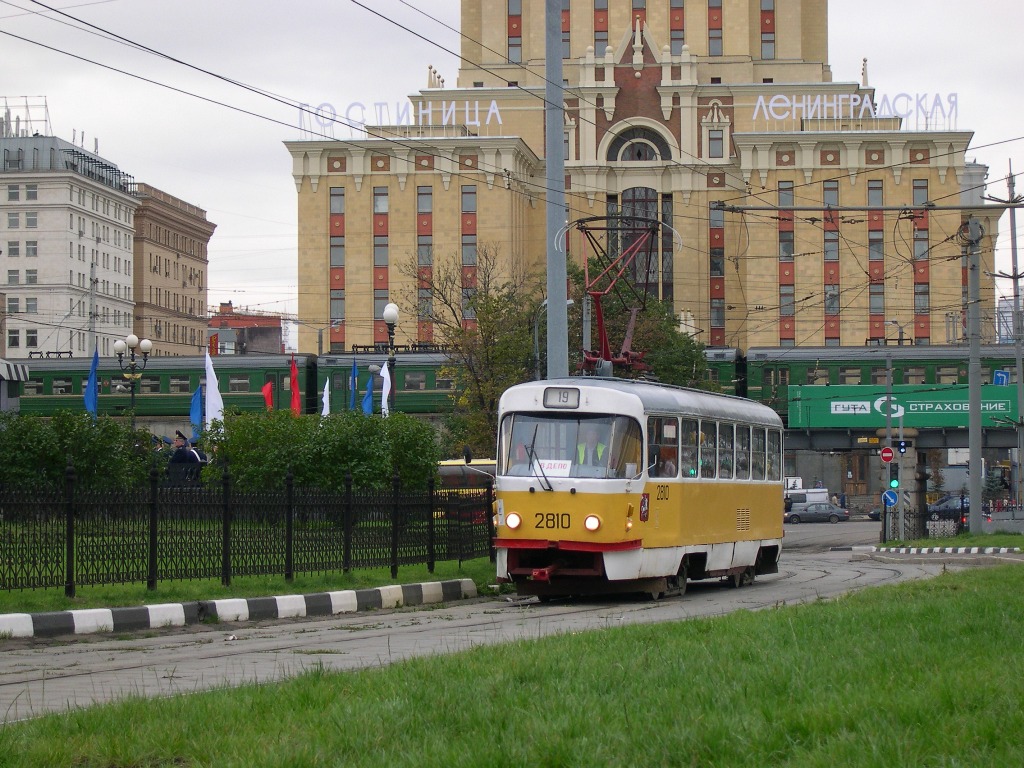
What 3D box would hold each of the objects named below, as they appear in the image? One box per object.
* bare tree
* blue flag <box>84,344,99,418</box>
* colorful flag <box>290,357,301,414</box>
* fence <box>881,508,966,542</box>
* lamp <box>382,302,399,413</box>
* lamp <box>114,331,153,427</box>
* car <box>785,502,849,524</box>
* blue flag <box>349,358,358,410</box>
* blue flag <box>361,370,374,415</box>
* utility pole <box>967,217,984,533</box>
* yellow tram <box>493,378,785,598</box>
[{"bbox_3d":[-1.457,0.011,117.845,5.000,9.930,5.000,0,-2,0],"label":"bare tree"},{"bbox_3d":[-9.874,-0.035,79.000,0.380,1.800,0.200,0,-2,0],"label":"blue flag"},{"bbox_3d":[-5.264,0.097,82.000,0.270,1.600,0.200,0,-2,0],"label":"colorful flag"},{"bbox_3d":[13.789,4.741,113.000,2.900,1.220,0.120,0,-2,0],"label":"fence"},{"bbox_3d":[-3.475,0.895,96.899,0.450,6.480,1.250,0,-2,-6],"label":"lamp"},{"bbox_3d":[-12.810,1.490,113.899,1.340,6.460,0.500,0,-2,0],"label":"lamp"},{"bbox_3d":[20.587,8.766,228.000,4.450,1.420,1.750,0,-2,-9],"label":"car"},{"bbox_3d":[-4.042,0.089,86.000,0.270,1.500,0.200,0,-2,0],"label":"blue flag"},{"bbox_3d":[-4.071,0.282,95.000,0.400,1.350,0.220,0,-2,0],"label":"blue flag"},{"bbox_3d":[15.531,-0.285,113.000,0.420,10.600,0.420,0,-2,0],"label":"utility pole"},{"bbox_3d":[2.200,1.630,51.400,2.500,3.080,14.000,-1,-2,13],"label":"yellow tram"}]

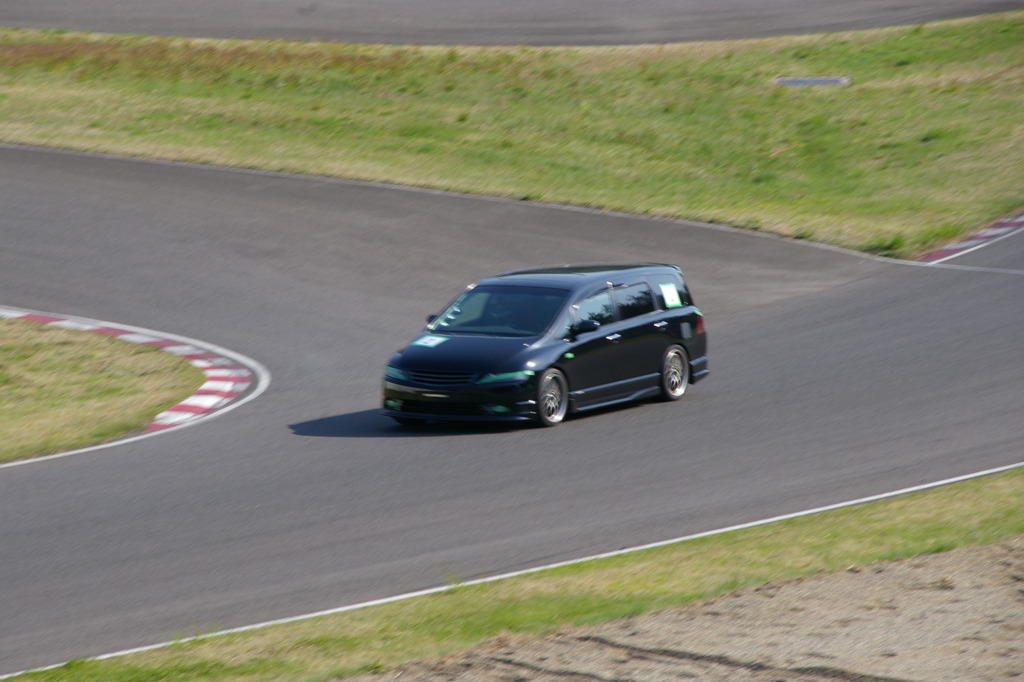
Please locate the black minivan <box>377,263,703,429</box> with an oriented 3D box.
[{"bbox_3d":[0.335,0.025,70.800,1.840,1.500,4.800,1,6,28],"label":"black minivan"}]

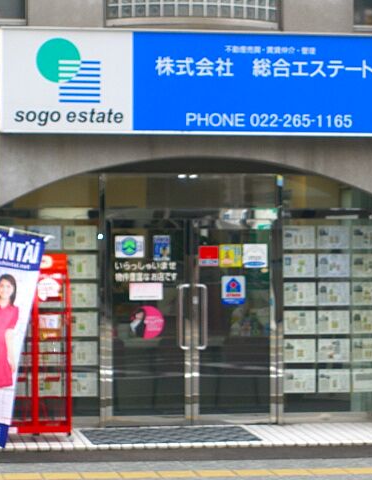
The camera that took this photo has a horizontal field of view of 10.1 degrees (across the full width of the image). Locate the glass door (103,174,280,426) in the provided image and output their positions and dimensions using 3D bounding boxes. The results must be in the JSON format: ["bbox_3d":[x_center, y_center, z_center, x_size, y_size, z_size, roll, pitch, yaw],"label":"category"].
[{"bbox_3d":[0.056,0.548,19.050,1.640,2.280,0.120,0,0,-11],"label":"glass door"}]

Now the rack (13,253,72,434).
[{"bbox_3d":[-1.315,0.900,18.330,0.580,1.550,0.400,0,0,-11],"label":"rack"}]

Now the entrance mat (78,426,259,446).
[{"bbox_3d":[-0.144,1.705,18.370,1.480,0.020,0.950,0,0,-11],"label":"entrance mat"}]

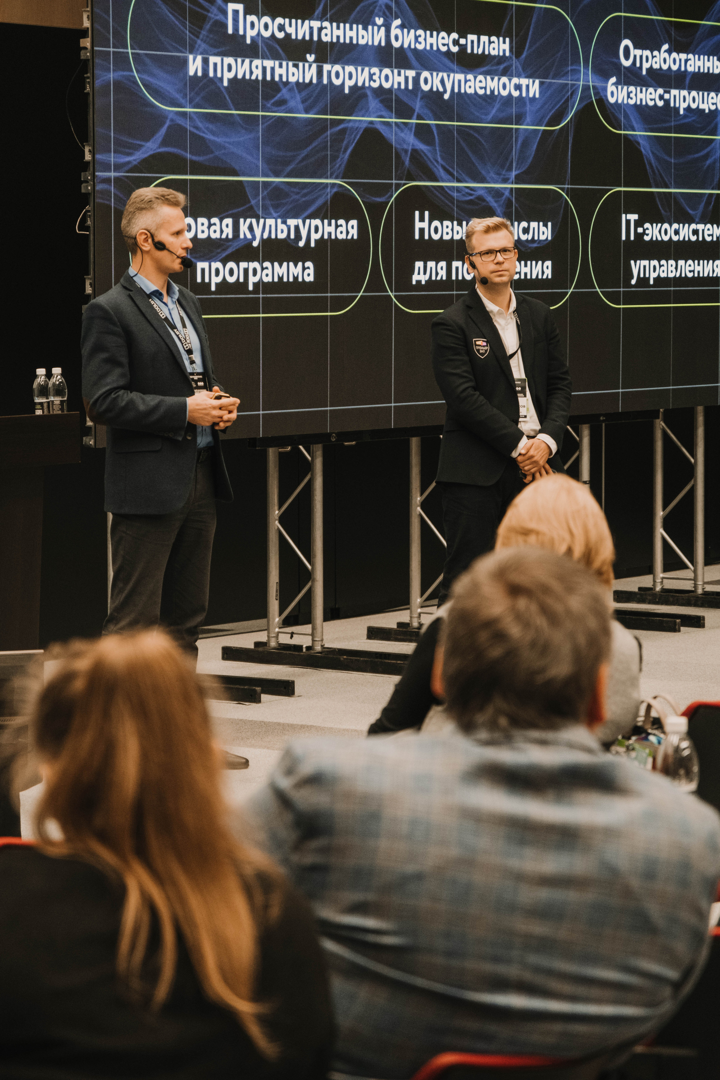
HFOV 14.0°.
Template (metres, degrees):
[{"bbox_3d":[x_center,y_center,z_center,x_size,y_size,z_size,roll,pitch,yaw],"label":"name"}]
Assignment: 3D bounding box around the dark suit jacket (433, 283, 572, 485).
[{"bbox_3d":[0.541,-0.582,11.180,0.530,0.760,0.360,-3,6,-27],"label":"dark suit jacket"}]

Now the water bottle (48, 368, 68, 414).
[{"bbox_3d":[-1.048,-0.492,10.200,0.066,0.210,0.066,0,6,0],"label":"water bottle"}]

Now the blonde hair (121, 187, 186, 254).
[{"bbox_3d":[-0.658,-1.019,9.380,0.208,0.212,0.165,1,6,7],"label":"blonde hair"}]

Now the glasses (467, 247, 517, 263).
[{"bbox_3d":[0.496,-1.075,11.080,0.143,0.047,0.145,-7,6,-22],"label":"glasses"}]

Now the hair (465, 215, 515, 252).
[{"bbox_3d":[0.488,-1.141,11.120,0.180,0.175,0.200,-7,6,-22],"label":"hair"}]

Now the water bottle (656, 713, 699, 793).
[{"bbox_3d":[0.470,0.364,4.350,0.066,0.210,0.066,0,6,0],"label":"water bottle"}]

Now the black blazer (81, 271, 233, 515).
[{"bbox_3d":[-0.655,-0.473,9.480,0.400,0.785,0.530,3,6,29],"label":"black blazer"}]

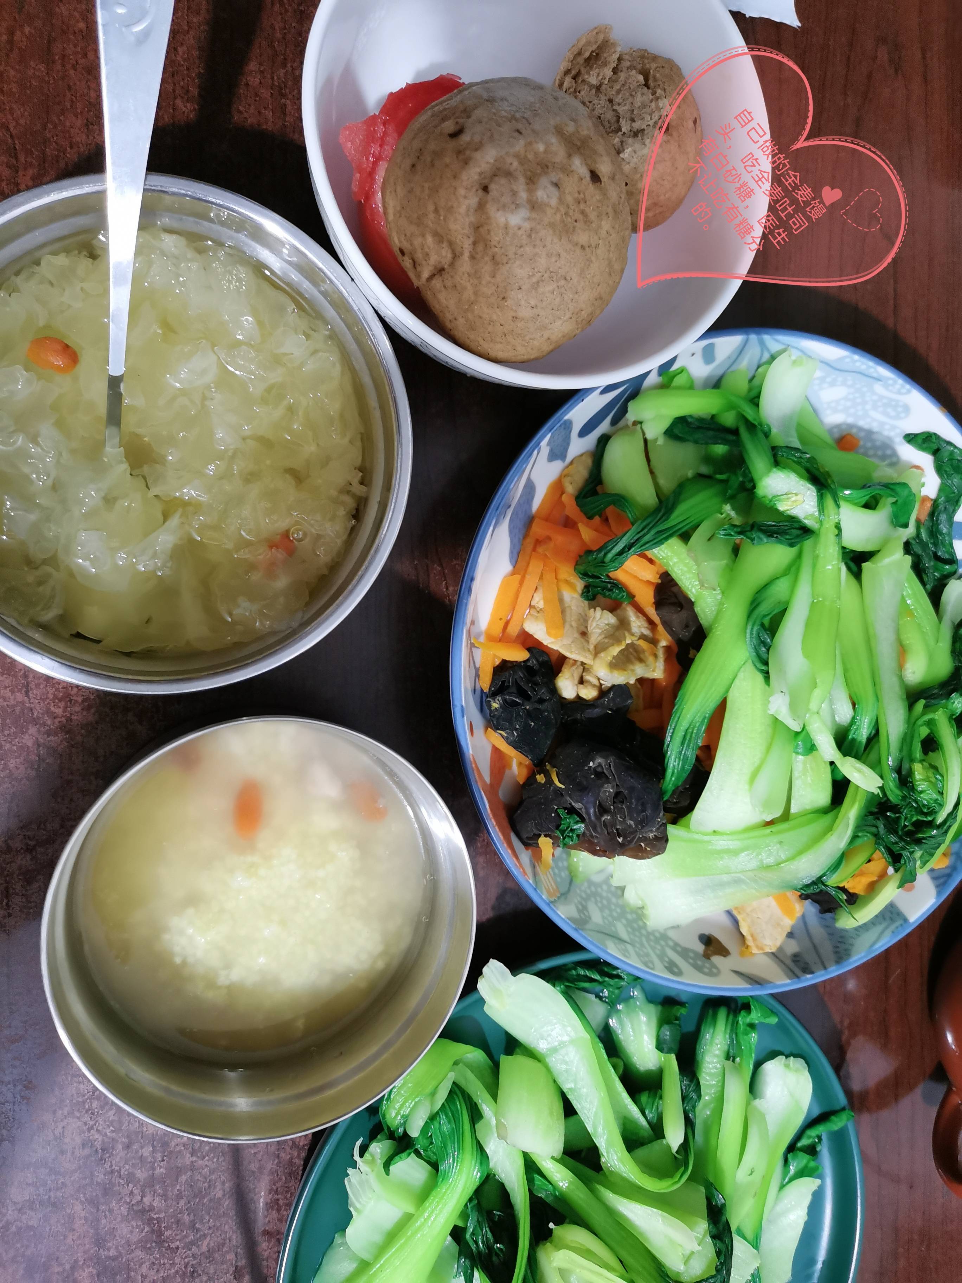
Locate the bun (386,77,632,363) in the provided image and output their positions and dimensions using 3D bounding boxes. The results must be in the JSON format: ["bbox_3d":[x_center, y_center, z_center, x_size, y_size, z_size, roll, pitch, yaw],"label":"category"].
[{"bbox_3d":[0.009,-0.141,0.335,0.083,0.066,0.086,0,91,-13],"label":"bun"}]

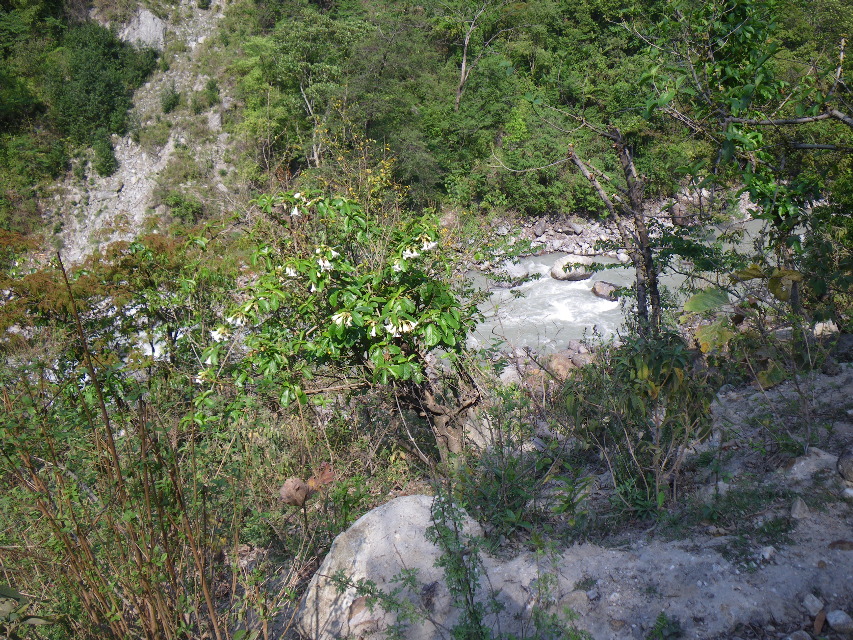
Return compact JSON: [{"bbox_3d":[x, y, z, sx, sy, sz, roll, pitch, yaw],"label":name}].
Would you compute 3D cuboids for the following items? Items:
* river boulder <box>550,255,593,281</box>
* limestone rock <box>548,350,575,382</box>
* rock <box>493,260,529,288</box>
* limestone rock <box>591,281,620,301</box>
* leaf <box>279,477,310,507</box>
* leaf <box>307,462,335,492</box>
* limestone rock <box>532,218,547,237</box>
[{"bbox_3d":[6.934,-2.510,33.000,2.000,1.100,1.500,0,16,0],"label":"river boulder"},{"bbox_3d":[3.786,1.286,19.500,0.800,0.720,0.750,0,16,0],"label":"limestone rock"},{"bbox_3d":[3.895,-2.110,32.000,1.650,1.050,1.500,0,16,0],"label":"rock"},{"bbox_3d":[7.652,-1.261,29.500,1.300,0.750,1.000,0,16,0],"label":"limestone rock"},{"bbox_3d":[-0.612,0.795,3.200,0.140,0.125,0.090,0,16,0],"label":"leaf"},{"bbox_3d":[-0.499,0.742,3.250,0.130,0.130,0.070,0,16,0],"label":"leaf"},{"bbox_3d":[6.877,-5.630,42.000,0.850,1.000,0.850,0,16,0],"label":"limestone rock"}]

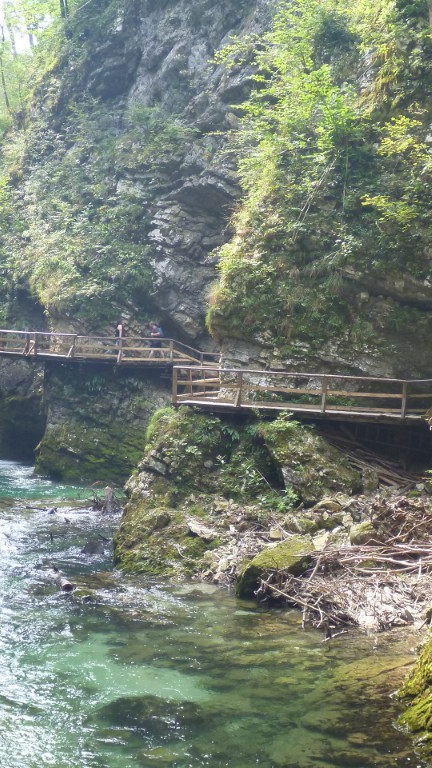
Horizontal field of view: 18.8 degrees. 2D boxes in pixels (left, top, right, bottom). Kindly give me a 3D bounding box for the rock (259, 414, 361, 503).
[{"bbox_3d":[2.750,2.200,38.100,2.850,2.400,2.100,1,1,0],"label":"rock"}]

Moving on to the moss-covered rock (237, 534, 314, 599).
[{"bbox_3d":[1.580,4.780,34.000,2.050,1.400,1.800,1,1,0],"label":"moss-covered rock"}]

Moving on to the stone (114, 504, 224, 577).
[{"bbox_3d":[-1.350,4.480,37.300,2.950,1.800,2.300,1,1,0],"label":"stone"}]

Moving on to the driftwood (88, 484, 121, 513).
[{"bbox_3d":[-3.950,4.100,46.300,1.200,1.050,1.000,1,1,0],"label":"driftwood"}]

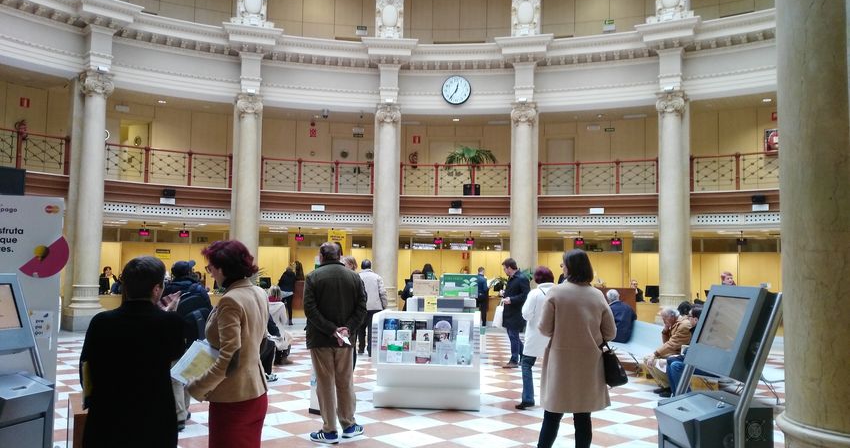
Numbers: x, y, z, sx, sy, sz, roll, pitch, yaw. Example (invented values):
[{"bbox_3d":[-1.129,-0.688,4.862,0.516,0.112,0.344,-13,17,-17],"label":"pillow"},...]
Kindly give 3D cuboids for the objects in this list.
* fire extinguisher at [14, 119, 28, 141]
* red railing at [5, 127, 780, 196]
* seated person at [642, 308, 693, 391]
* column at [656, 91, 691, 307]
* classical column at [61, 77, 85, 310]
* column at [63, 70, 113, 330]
[{"bbox_3d":[-10.003,-2.316,15.642,0.270,0.520,0.200,5,-6,-41],"label":"fire extinguisher"},{"bbox_3d":[-0.633,-1.414,16.397,18.700,0.970,3.500,1,-4,-1],"label":"red railing"},{"bbox_3d":[3.170,1.629,8.107,0.760,1.150,0.520,2,-4,-12],"label":"seated person"},{"bbox_3d":[6.193,-0.236,15.813,0.750,6.030,0.820,-1,-5,28],"label":"column"},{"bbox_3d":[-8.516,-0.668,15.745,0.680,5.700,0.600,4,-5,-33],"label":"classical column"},{"bbox_3d":[-7.885,-0.550,14.893,0.750,6.030,0.820,4,-5,-36],"label":"column"}]

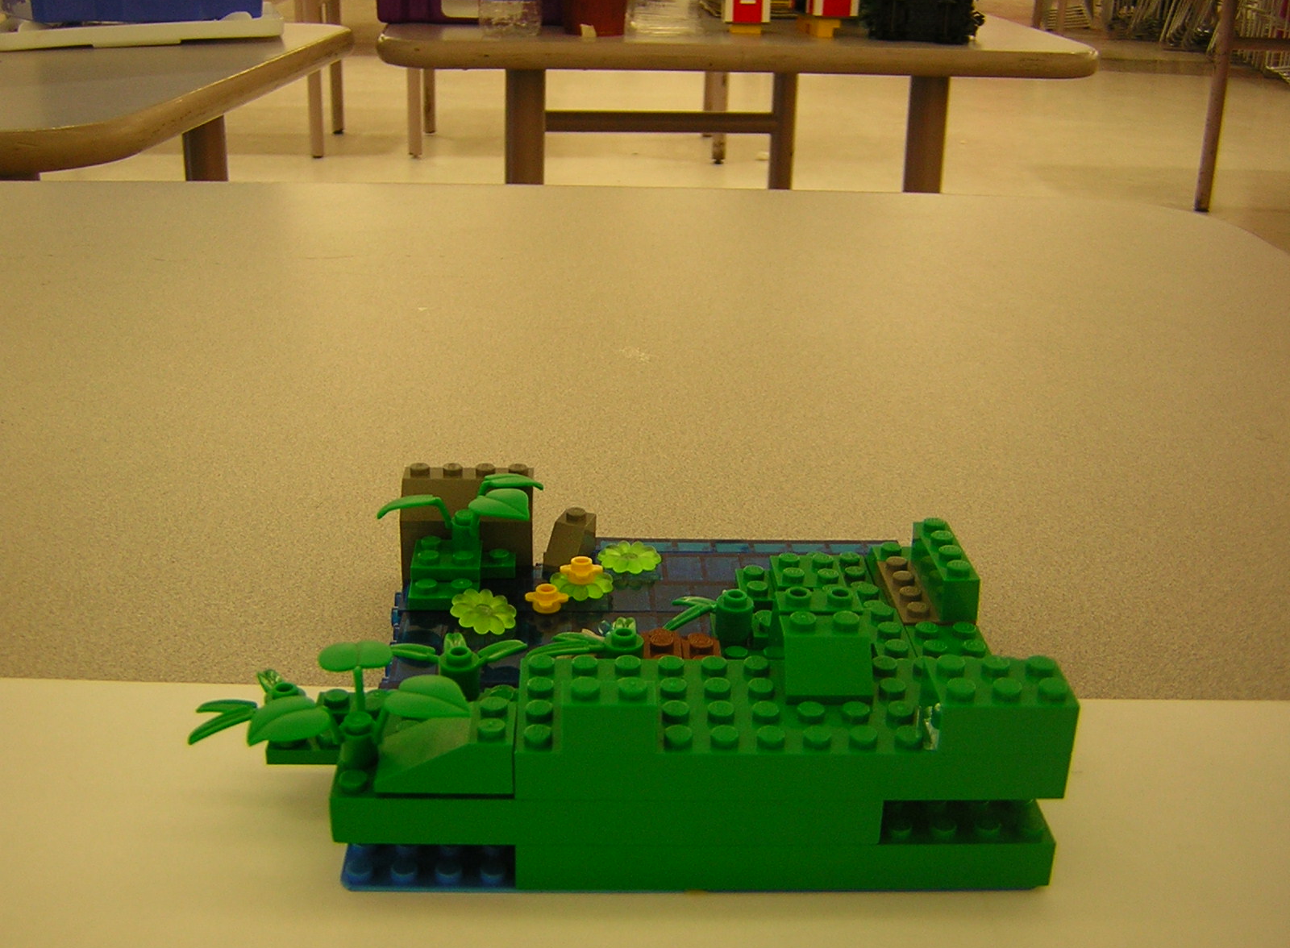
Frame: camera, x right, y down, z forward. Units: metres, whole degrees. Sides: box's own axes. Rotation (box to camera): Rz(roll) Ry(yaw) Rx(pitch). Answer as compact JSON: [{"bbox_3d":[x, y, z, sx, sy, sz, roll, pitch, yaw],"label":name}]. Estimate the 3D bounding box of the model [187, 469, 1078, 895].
[{"bbox_3d":[-0.007,0.030,0.315,0.157,0.044,0.128,1,23,-3],"label":"model"}]

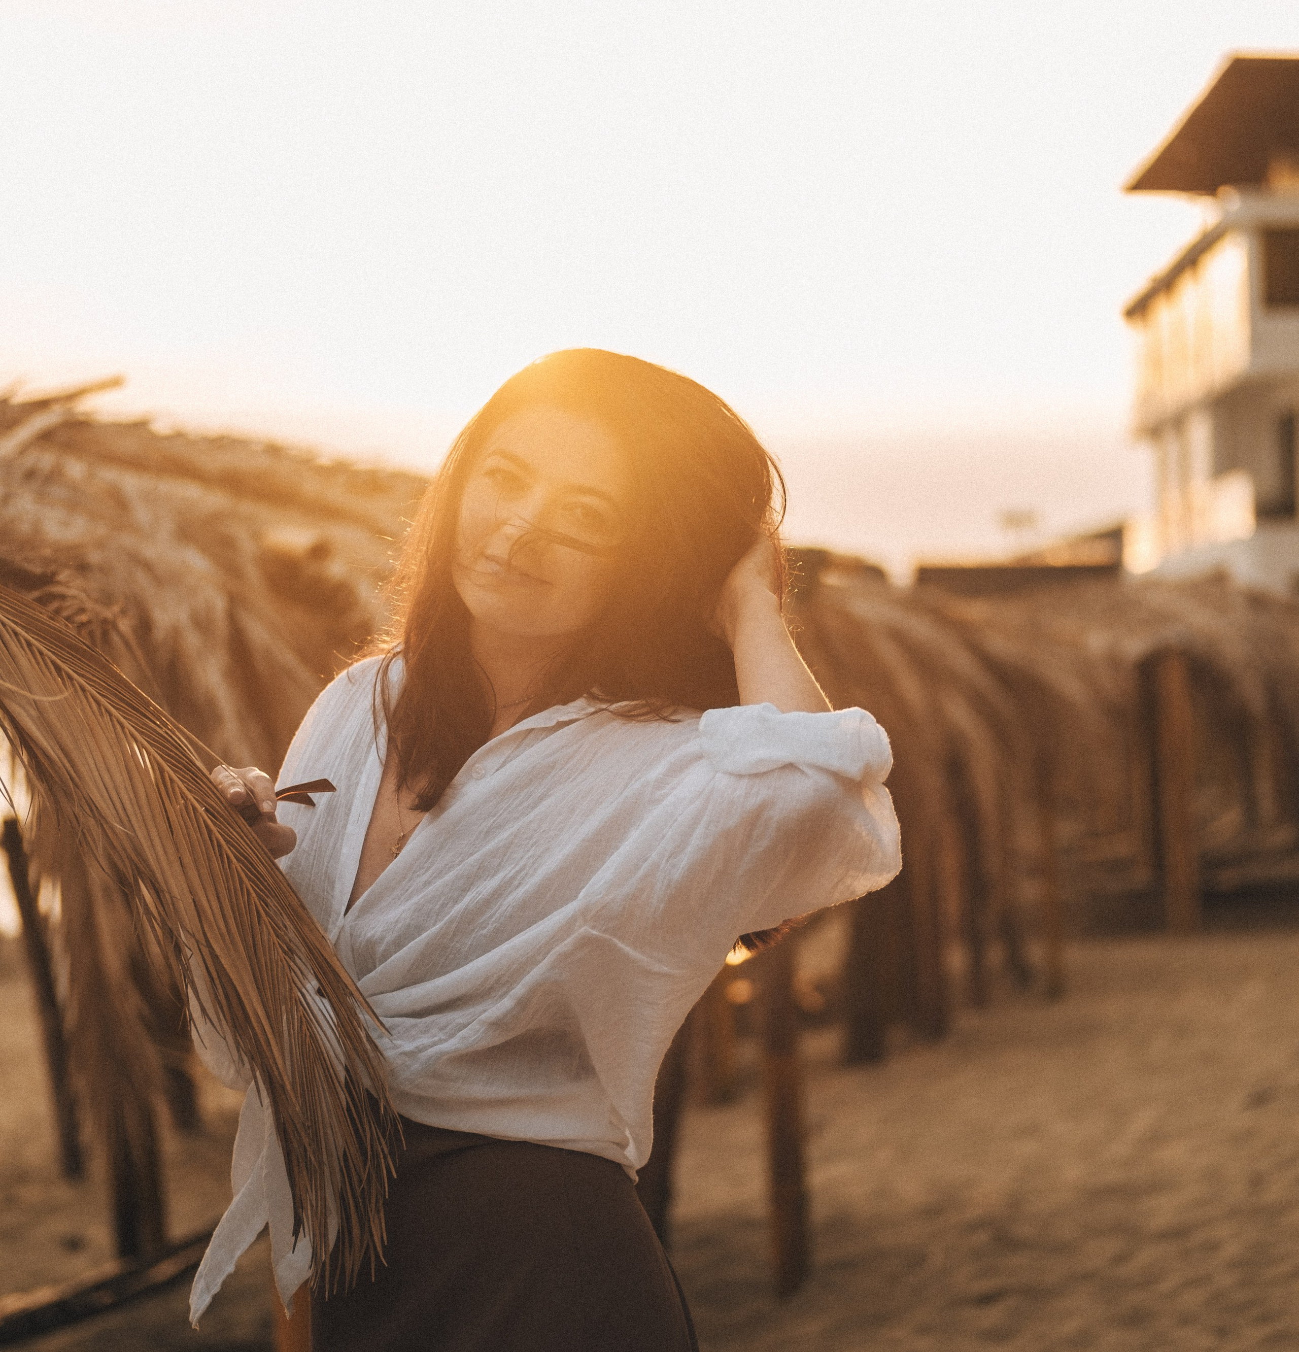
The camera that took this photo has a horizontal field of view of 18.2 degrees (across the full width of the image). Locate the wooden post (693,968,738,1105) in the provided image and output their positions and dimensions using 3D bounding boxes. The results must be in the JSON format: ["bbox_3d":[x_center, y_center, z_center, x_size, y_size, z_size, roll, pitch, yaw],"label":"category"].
[{"bbox_3d":[0.210,0.620,13.200,0.135,1.550,0.135,0,0,0],"label":"wooden post"}]

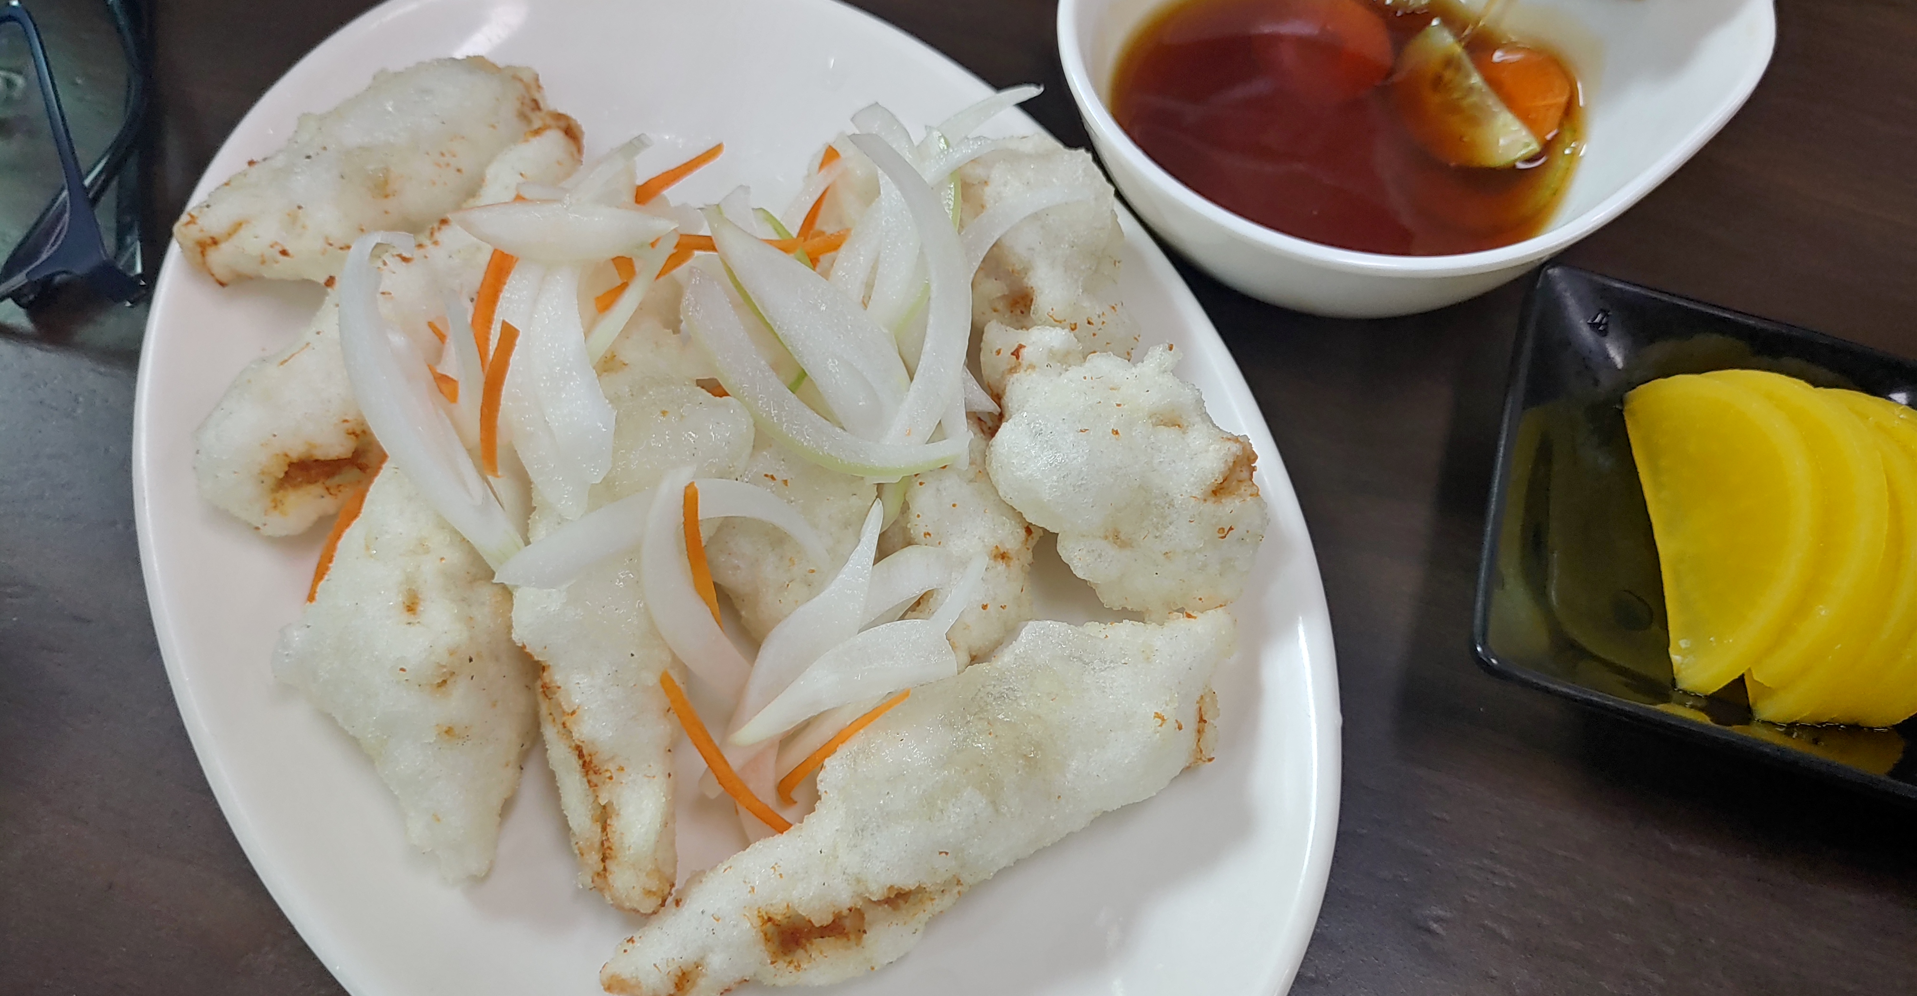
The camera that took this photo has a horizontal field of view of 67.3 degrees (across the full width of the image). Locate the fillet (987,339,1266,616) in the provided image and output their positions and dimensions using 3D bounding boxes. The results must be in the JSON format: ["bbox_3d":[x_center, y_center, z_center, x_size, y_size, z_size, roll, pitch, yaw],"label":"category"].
[{"bbox_3d":[0.033,-0.003,0.273,0.054,0.028,0.045,14,61,6],"label":"fillet"}]

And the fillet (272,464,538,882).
[{"bbox_3d":[-0.097,0.031,0.255,0.042,0.025,0.072,-21,77,-13],"label":"fillet"}]

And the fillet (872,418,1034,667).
[{"bbox_3d":[0.001,0.009,0.273,0.029,0.025,0.044,-8,61,-6],"label":"fillet"}]

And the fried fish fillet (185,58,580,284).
[{"bbox_3d":[-0.124,-0.067,0.307,0.083,0.026,0.040,-21,63,-13],"label":"fried fish fillet"}]

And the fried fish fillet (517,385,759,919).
[{"bbox_3d":[-0.057,0.025,0.257,0.040,0.026,0.091,-3,74,-3],"label":"fried fish fillet"}]

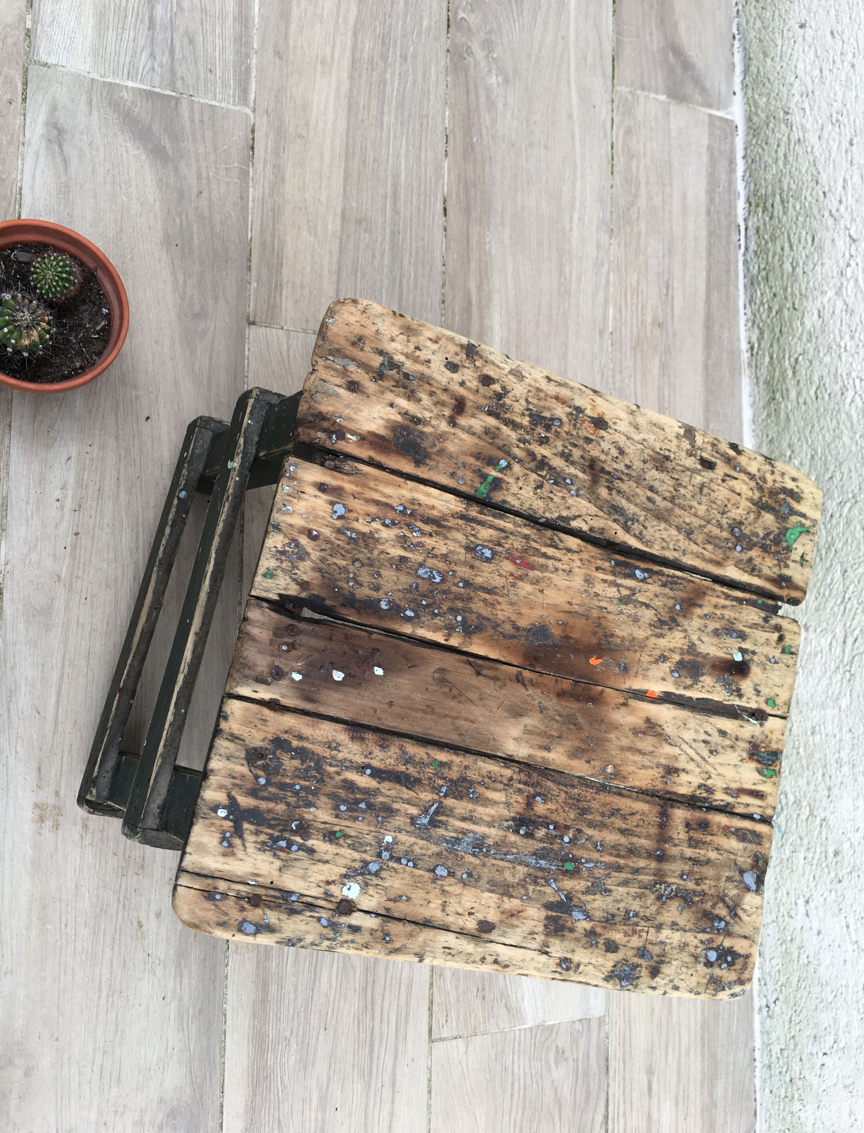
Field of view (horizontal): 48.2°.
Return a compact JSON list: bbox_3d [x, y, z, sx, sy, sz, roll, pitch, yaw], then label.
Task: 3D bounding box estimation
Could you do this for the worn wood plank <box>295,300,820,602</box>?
[{"bbox_3d":[0.093,-0.064,0.604,0.363,0.020,0.091,16,81,-20],"label":"worn wood plank"}]

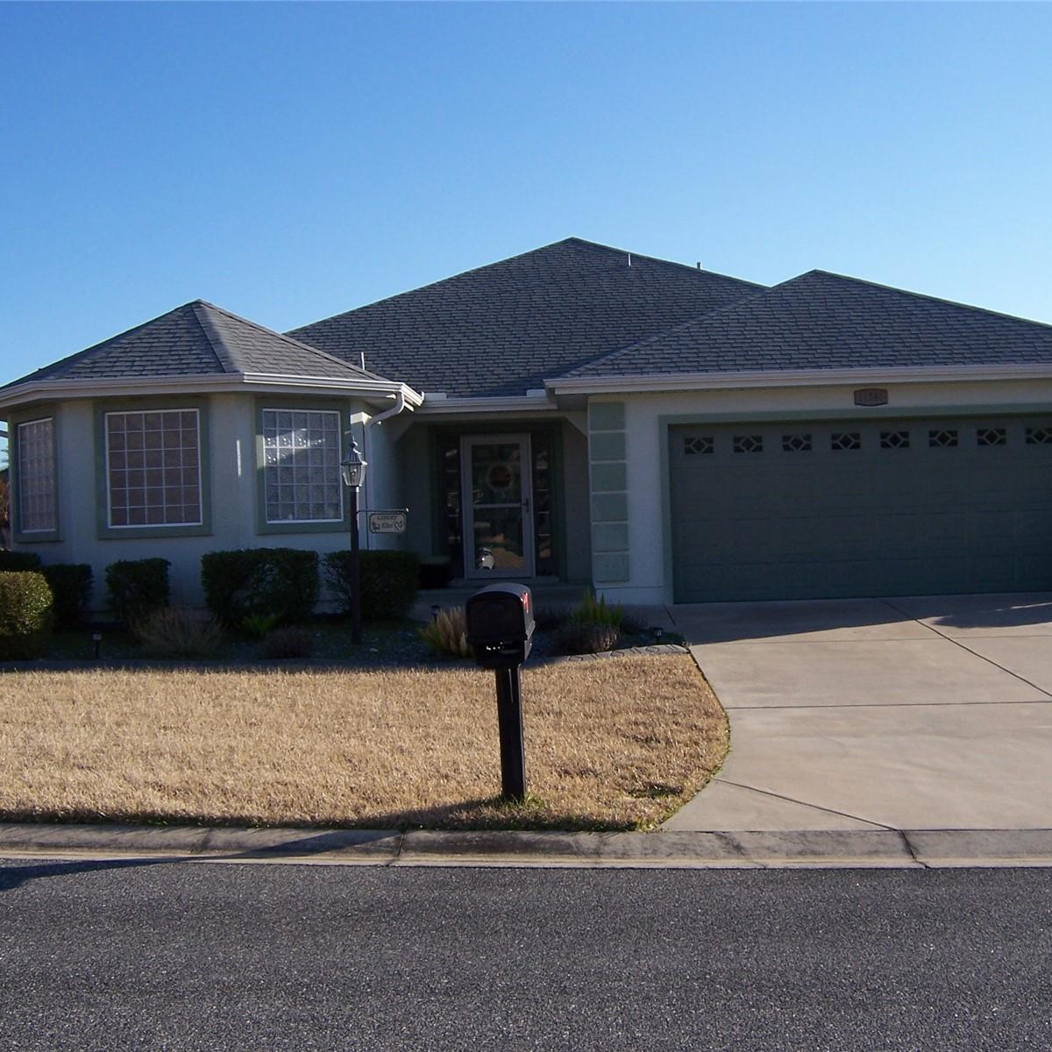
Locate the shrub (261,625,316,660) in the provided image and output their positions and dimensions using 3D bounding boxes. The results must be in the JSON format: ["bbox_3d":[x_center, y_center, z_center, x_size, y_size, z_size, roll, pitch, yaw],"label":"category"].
[{"bbox_3d":[-2.163,1.054,12.190,0.494,0.315,0.480,-2,-1,0],"label":"shrub"}]

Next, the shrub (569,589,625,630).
[{"bbox_3d":[0.732,0.872,13.800,0.557,0.430,0.500,-2,-1,0],"label":"shrub"}]

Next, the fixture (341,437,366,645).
[{"bbox_3d":[-1.647,0.146,12.800,0.230,1.971,0.230,-2,-1,0],"label":"fixture"}]

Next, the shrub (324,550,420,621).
[{"bbox_3d":[-1.708,0.657,14.950,1.020,0.779,0.800,-2,-1,0],"label":"shrub"}]

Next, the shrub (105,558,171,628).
[{"bbox_3d":[-4.168,0.717,14.400,0.650,0.734,0.650,-2,-1,0],"label":"shrub"}]

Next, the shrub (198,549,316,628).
[{"bbox_3d":[-2.762,0.630,13.895,1.206,0.792,0.900,-2,-1,0],"label":"shrub"}]

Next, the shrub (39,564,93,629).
[{"bbox_3d":[-4.971,0.753,14.400,0.570,0.689,0.620,-2,-1,0],"label":"shrub"}]

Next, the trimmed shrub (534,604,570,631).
[{"bbox_3d":[0.250,0.969,14.190,0.440,0.288,0.420,-2,-1,0],"label":"trimmed shrub"}]

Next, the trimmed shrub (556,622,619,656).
[{"bbox_3d":[0.587,1.067,12.789,0.590,0.320,0.550,-2,-1,0],"label":"trimmed shrub"}]

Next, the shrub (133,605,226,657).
[{"bbox_3d":[-3.358,1.017,12.950,0.830,0.473,0.750,-2,-1,0],"label":"shrub"}]

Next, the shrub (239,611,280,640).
[{"bbox_3d":[-2.706,1.010,13.650,0.390,0.273,0.380,-2,-1,0],"label":"shrub"}]

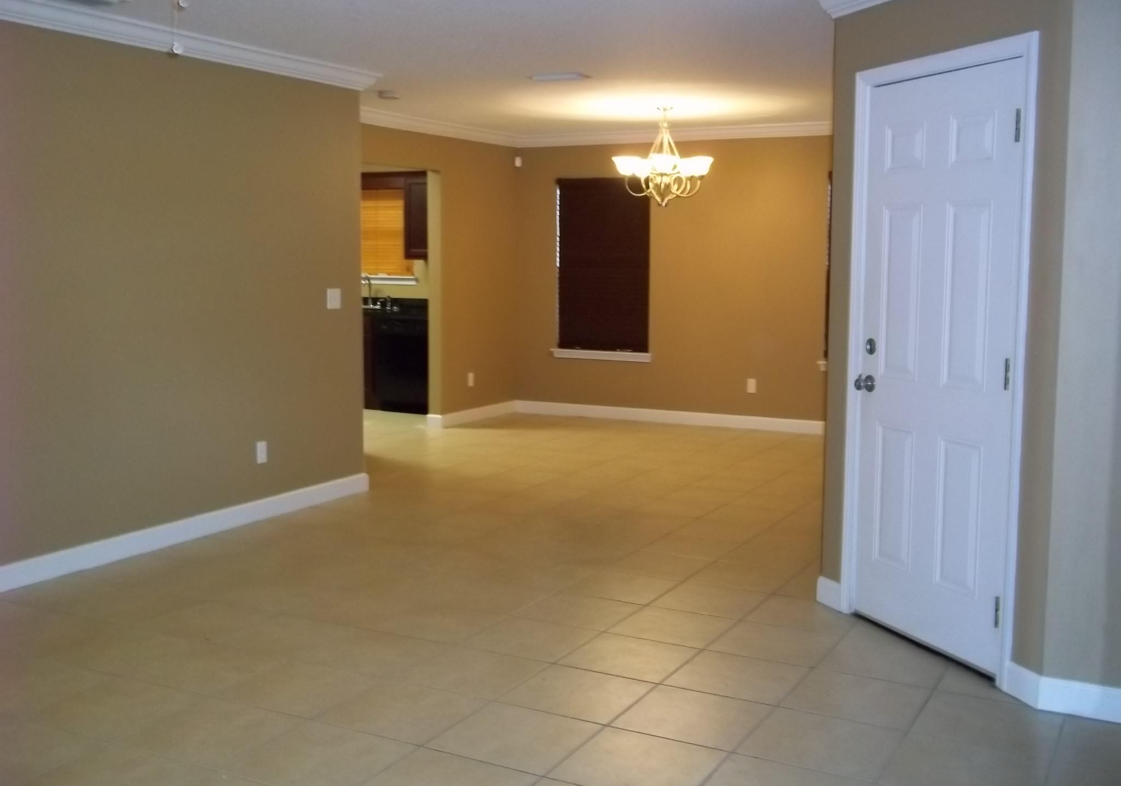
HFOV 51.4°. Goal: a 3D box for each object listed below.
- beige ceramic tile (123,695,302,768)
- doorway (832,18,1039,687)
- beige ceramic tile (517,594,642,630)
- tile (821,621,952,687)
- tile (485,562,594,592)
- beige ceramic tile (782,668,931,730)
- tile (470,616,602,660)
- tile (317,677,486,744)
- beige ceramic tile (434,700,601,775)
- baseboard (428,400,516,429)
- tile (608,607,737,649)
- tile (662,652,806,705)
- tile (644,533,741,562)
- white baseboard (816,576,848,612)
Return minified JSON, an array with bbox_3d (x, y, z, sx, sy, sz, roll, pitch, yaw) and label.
[{"bbox_3d":[-1.031,1.010,3.474,0.385,0.012,0.385,4,7,28],"label":"beige ceramic tile"},{"bbox_3d":[1.349,-0.127,4.176,0.130,2.125,0.965,-2,7,-20],"label":"doorway"},{"bbox_3d":[0.081,0.880,4.674,0.400,0.012,0.400,4,7,28],"label":"beige ceramic tile"},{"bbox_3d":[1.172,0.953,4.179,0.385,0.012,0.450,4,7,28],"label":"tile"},{"bbox_3d":[-0.088,0.818,5.245,0.400,0.010,0.400,4,7,28],"label":"tile"},{"bbox_3d":[0.961,0.991,3.784,0.400,0.010,0.400,4,7,28],"label":"beige ceramic tile"},{"bbox_3d":[-0.107,0.918,4.322,0.400,0.012,0.400,4,7,28],"label":"tile"},{"bbox_3d":[-0.487,0.996,3.647,0.385,0.012,0.385,4,7,28],"label":"tile"},{"bbox_3d":[-0.129,1.016,3.431,0.400,0.012,0.400,4,7,28],"label":"beige ceramic tile"},{"bbox_3d":[-0.733,0.176,10.232,0.140,0.107,1.222,4,7,28],"label":"baseboard"},{"bbox_3d":[0.436,0.909,4.512,0.385,0.012,0.385,4,7,28],"label":"tile"},{"bbox_3d":[0.607,0.970,3.976,0.385,0.012,0.385,4,7,28],"label":"tile"},{"bbox_3d":[0.648,0.766,5.767,0.400,0.010,0.400,4,7,28],"label":"tile"},{"bbox_3d":[1.113,0.825,4.776,0.018,0.108,0.195,-2,7,-21],"label":"white baseboard"}]

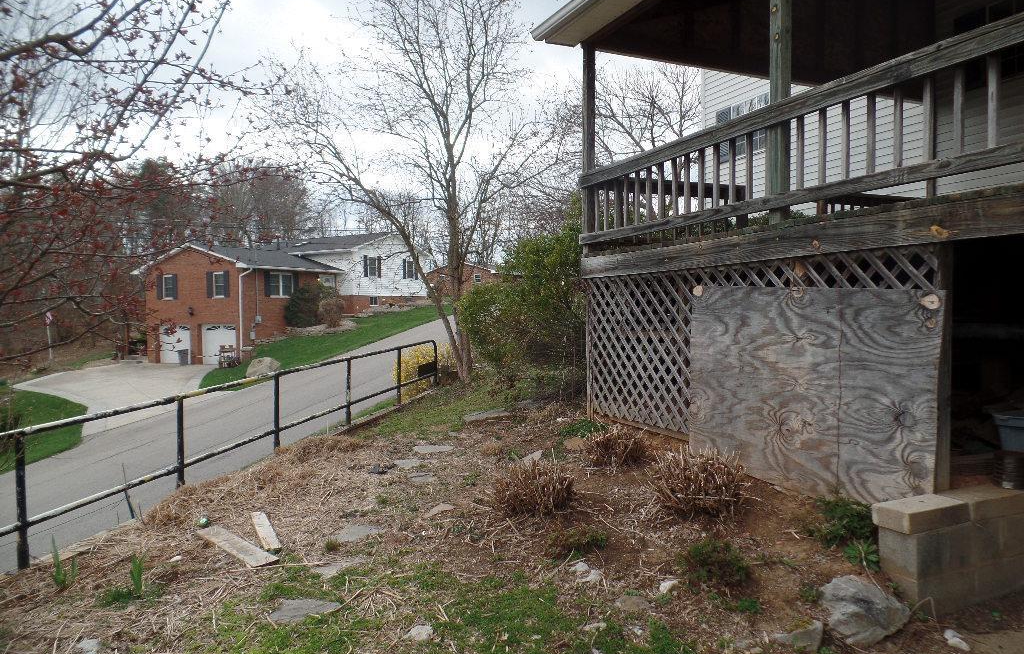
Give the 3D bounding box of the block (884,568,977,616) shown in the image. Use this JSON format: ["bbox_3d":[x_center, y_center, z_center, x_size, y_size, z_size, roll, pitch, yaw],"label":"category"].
[{"bbox_3d":[1.932,1.210,3.164,0.395,0.185,0.194,-1,1,-25],"label":"block"}]

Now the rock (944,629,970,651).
[{"bbox_3d":[1.886,1.327,2.880,0.085,0.050,0.075,-1,2,-14],"label":"rock"}]

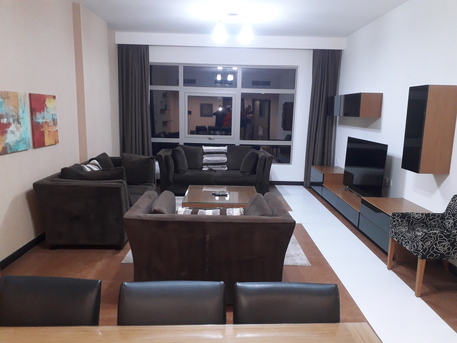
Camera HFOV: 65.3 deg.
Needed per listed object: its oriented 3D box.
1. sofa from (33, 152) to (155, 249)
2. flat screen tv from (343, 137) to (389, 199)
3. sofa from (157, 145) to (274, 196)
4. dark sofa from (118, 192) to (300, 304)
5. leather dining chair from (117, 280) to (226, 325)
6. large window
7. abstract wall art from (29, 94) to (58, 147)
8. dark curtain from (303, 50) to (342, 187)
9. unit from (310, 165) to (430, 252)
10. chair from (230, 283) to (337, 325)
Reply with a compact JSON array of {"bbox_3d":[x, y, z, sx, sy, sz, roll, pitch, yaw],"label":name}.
[{"bbox_3d":[-1.640,0.306,4.946,1.018,0.819,2.194,1,10,-1],"label":"sofa"},{"bbox_3d":[2.088,-0.025,5.529,0.072,0.898,1.495,1,10,-1],"label":"flat screen tv"},{"bbox_3d":[-0.247,-0.043,7.073,2.147,0.843,1.018,1,10,-1],"label":"sofa"},{"bbox_3d":[-0.155,0.652,3.282,1.320,0.771,1.034,1,10,-1],"label":"dark sofa"},{"bbox_3d":[-0.243,0.932,1.401,0.460,0.855,0.550,1,10,-3],"label":"leather dining chair"},{"bbox_3d":[-0.187,-1.223,7.701,3.283,2.099,0.111,1,10,-1],"label":"large window"},{"bbox_3d":[-2.176,-0.604,4.254,0.040,0.612,0.636,1,10,-1],"label":"abstract wall art"},{"bbox_3d":[1.994,-1.080,7.484,0.644,2.846,0.223,1,10,-1],"label":"dark curtain"},{"bbox_3d":[2.093,0.425,5.842,0.588,0.445,3.625,1,10,-1],"label":"unit"},{"bbox_3d":[0.257,0.940,1.421,0.460,0.855,0.550,1,10,-3],"label":"chair"}]

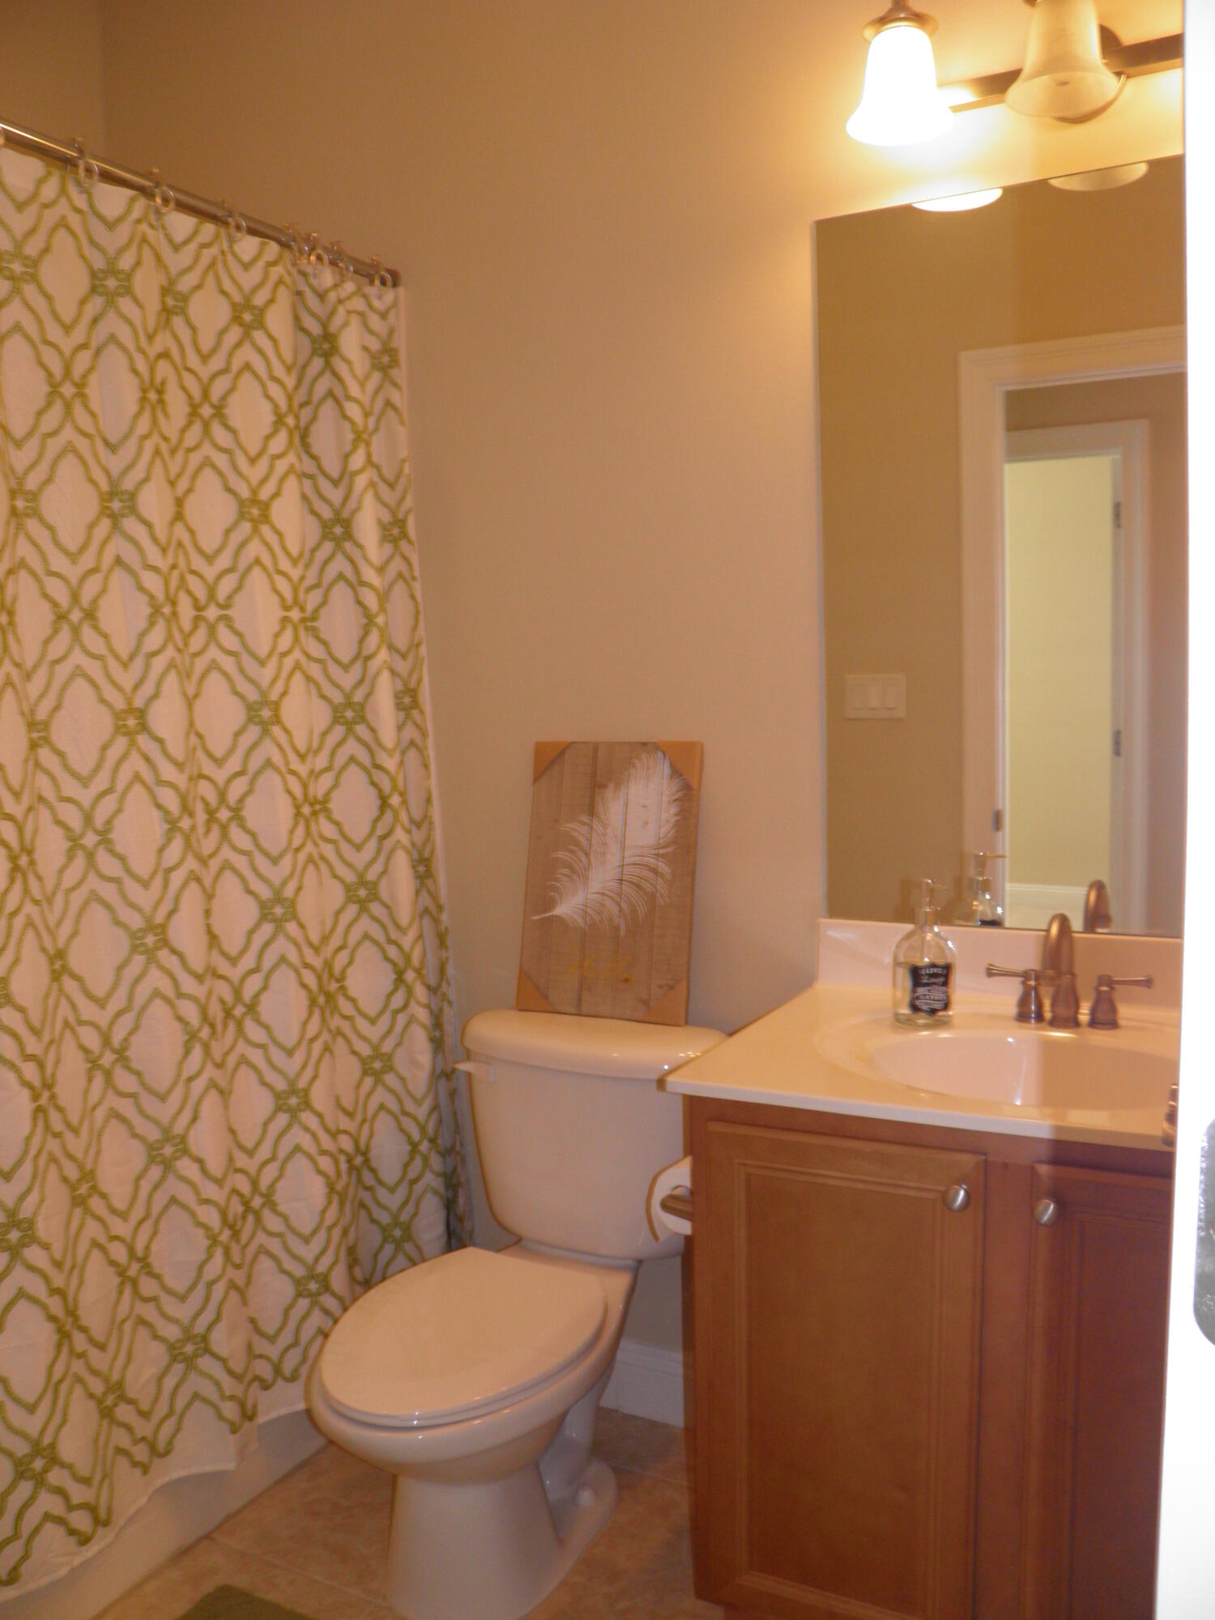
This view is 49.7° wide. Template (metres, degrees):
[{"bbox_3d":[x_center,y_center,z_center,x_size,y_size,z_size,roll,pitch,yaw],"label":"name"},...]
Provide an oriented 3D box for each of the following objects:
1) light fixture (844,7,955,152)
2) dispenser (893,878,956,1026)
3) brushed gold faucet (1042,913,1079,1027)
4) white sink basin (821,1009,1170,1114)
[{"bbox_3d":[0.399,-1.003,1.771,0.144,0.158,0.144,1,5,26],"label":"light fixture"},{"bbox_3d":[0.448,0.198,1.824,0.088,0.200,0.100,-2,5,-6],"label":"dispenser"},{"bbox_3d":[0.611,0.218,1.757,0.048,0.160,0.150,1,5,26],"label":"brushed gold faucet"},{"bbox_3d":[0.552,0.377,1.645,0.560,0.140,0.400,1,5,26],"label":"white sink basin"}]

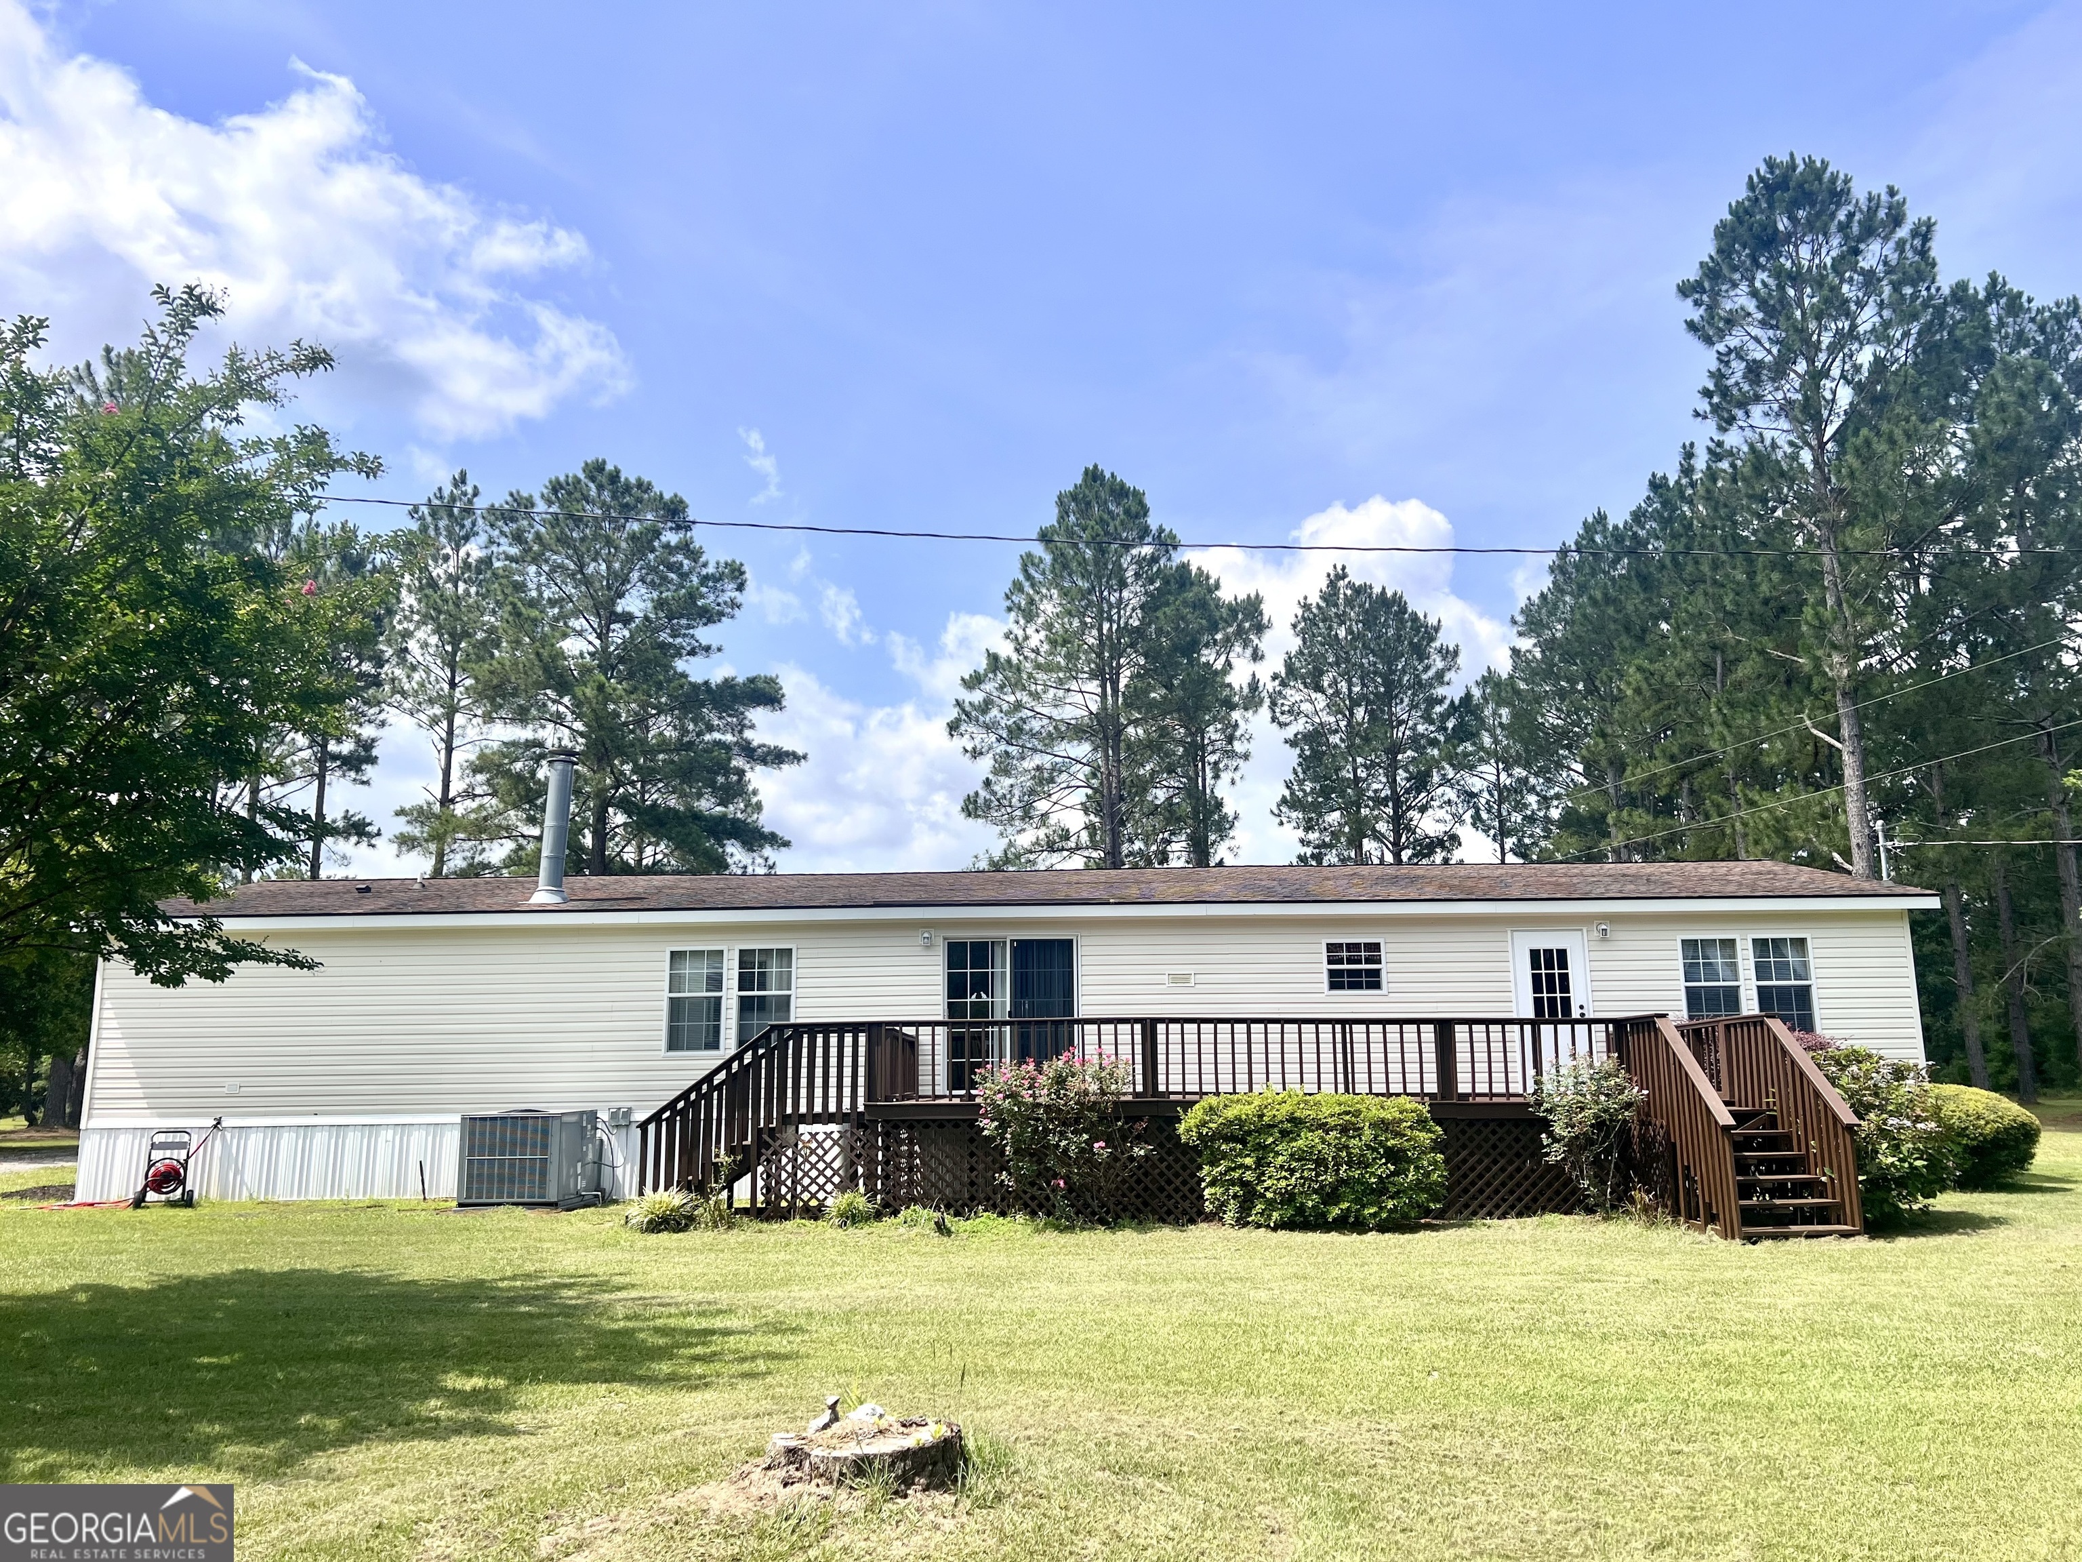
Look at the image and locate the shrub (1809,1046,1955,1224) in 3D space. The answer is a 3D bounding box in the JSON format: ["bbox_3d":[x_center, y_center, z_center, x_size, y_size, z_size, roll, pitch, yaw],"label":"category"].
[{"bbox_3d":[8.090,3.438,15.371,1.750,1.650,1.700,-1,-11,1],"label":"shrub"}]

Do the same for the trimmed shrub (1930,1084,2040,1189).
[{"bbox_3d":[11.345,4.349,19.230,2.000,1.250,1.950,-1,-11,1],"label":"trimmed shrub"}]

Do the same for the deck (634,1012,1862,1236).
[{"bbox_3d":[1.414,3.529,16.505,11.000,2.030,6.600,-1,-11,1],"label":"deck"}]

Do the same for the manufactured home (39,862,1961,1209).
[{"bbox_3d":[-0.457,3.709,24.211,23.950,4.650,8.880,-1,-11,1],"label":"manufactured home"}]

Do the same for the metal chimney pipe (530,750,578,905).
[{"bbox_3d":[-6.695,0.635,21.450,0.500,2.120,0.480,-1,-11,1],"label":"metal chimney pipe"}]

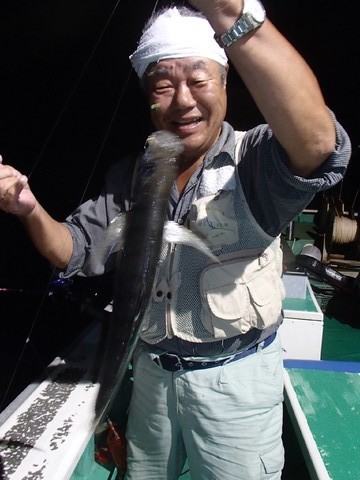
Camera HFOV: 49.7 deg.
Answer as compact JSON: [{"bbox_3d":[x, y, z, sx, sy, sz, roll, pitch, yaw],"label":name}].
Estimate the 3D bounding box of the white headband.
[{"bbox_3d":[-0.006,-0.387,0.775,0.190,0.122,0.208,-12,15,-9],"label":"white headband"}]

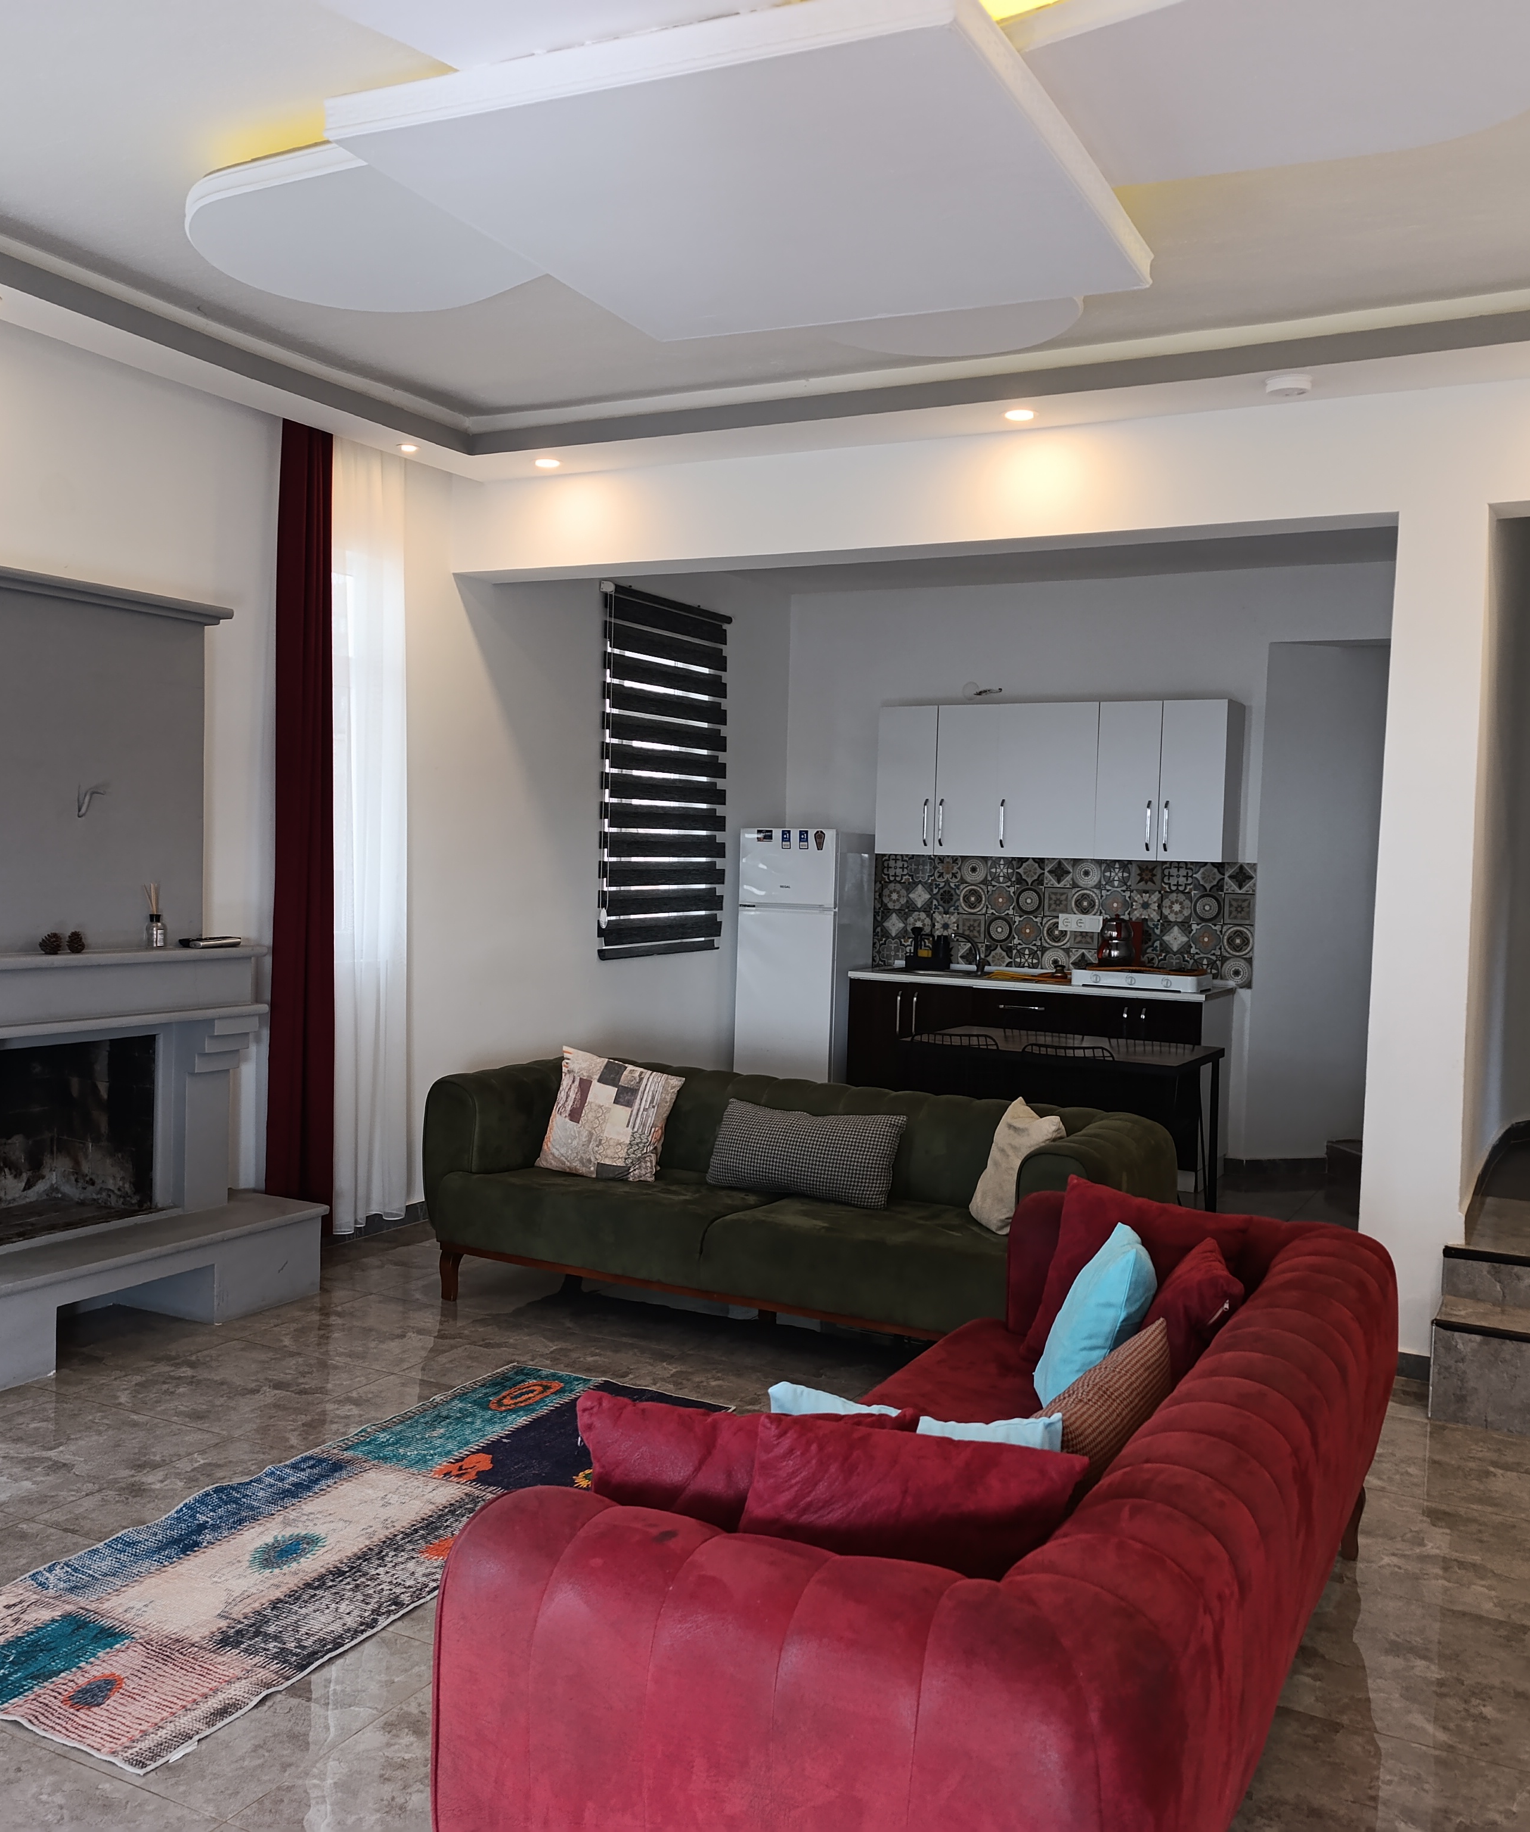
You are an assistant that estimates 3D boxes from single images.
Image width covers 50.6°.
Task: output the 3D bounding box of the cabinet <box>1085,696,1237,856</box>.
[{"bbox_3d":[1.990,-0.657,8.019,0.632,0.777,0.340,3,2,27],"label":"cabinet"}]

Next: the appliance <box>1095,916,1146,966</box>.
[{"bbox_3d":[1.754,0.127,7.989,0.220,0.244,0.200,3,2,27],"label":"appliance"}]

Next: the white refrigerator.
[{"bbox_3d":[0.227,0.368,8.714,0.565,1.648,0.580,3,2,27],"label":"white refrigerator"}]

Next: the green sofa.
[{"bbox_3d":[0.077,0.938,5.211,2.310,0.755,0.825,3,2,27],"label":"green sofa"}]

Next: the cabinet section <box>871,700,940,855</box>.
[{"bbox_3d":[0.814,-0.713,8.624,0.320,0.777,0.340,3,2,27],"label":"cabinet section"}]

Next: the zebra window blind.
[{"bbox_3d":[-0.484,-0.685,8.051,0.080,1.740,1.170,3,2,27],"label":"zebra window blind"}]

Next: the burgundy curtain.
[{"bbox_3d":[-1.657,-0.261,5.789,0.120,2.910,0.280,3,2,27],"label":"burgundy curtain"}]

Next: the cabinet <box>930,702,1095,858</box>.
[{"bbox_3d":[1.333,-0.688,8.357,0.848,0.777,0.340,3,2,27],"label":"cabinet"}]

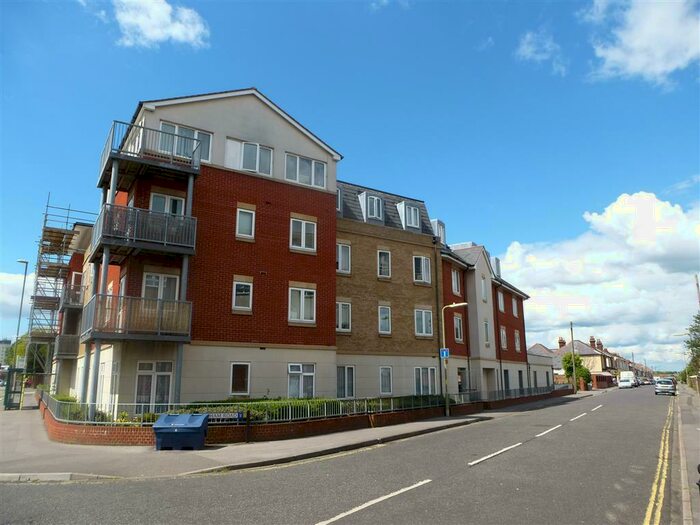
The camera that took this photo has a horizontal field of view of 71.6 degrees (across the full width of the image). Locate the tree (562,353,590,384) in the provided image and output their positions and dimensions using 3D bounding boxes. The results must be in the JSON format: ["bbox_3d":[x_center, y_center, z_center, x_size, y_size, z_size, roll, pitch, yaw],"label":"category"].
[{"bbox_3d":[23.588,11.285,50.648,3.000,3.720,3.000,-9,-15,33],"label":"tree"}]

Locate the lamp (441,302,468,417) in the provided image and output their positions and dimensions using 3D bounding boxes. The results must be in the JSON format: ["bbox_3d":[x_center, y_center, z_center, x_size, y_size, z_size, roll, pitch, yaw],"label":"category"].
[{"bbox_3d":[4.707,4.144,21.115,1.350,4.960,0.280,-9,-15,33],"label":"lamp"}]

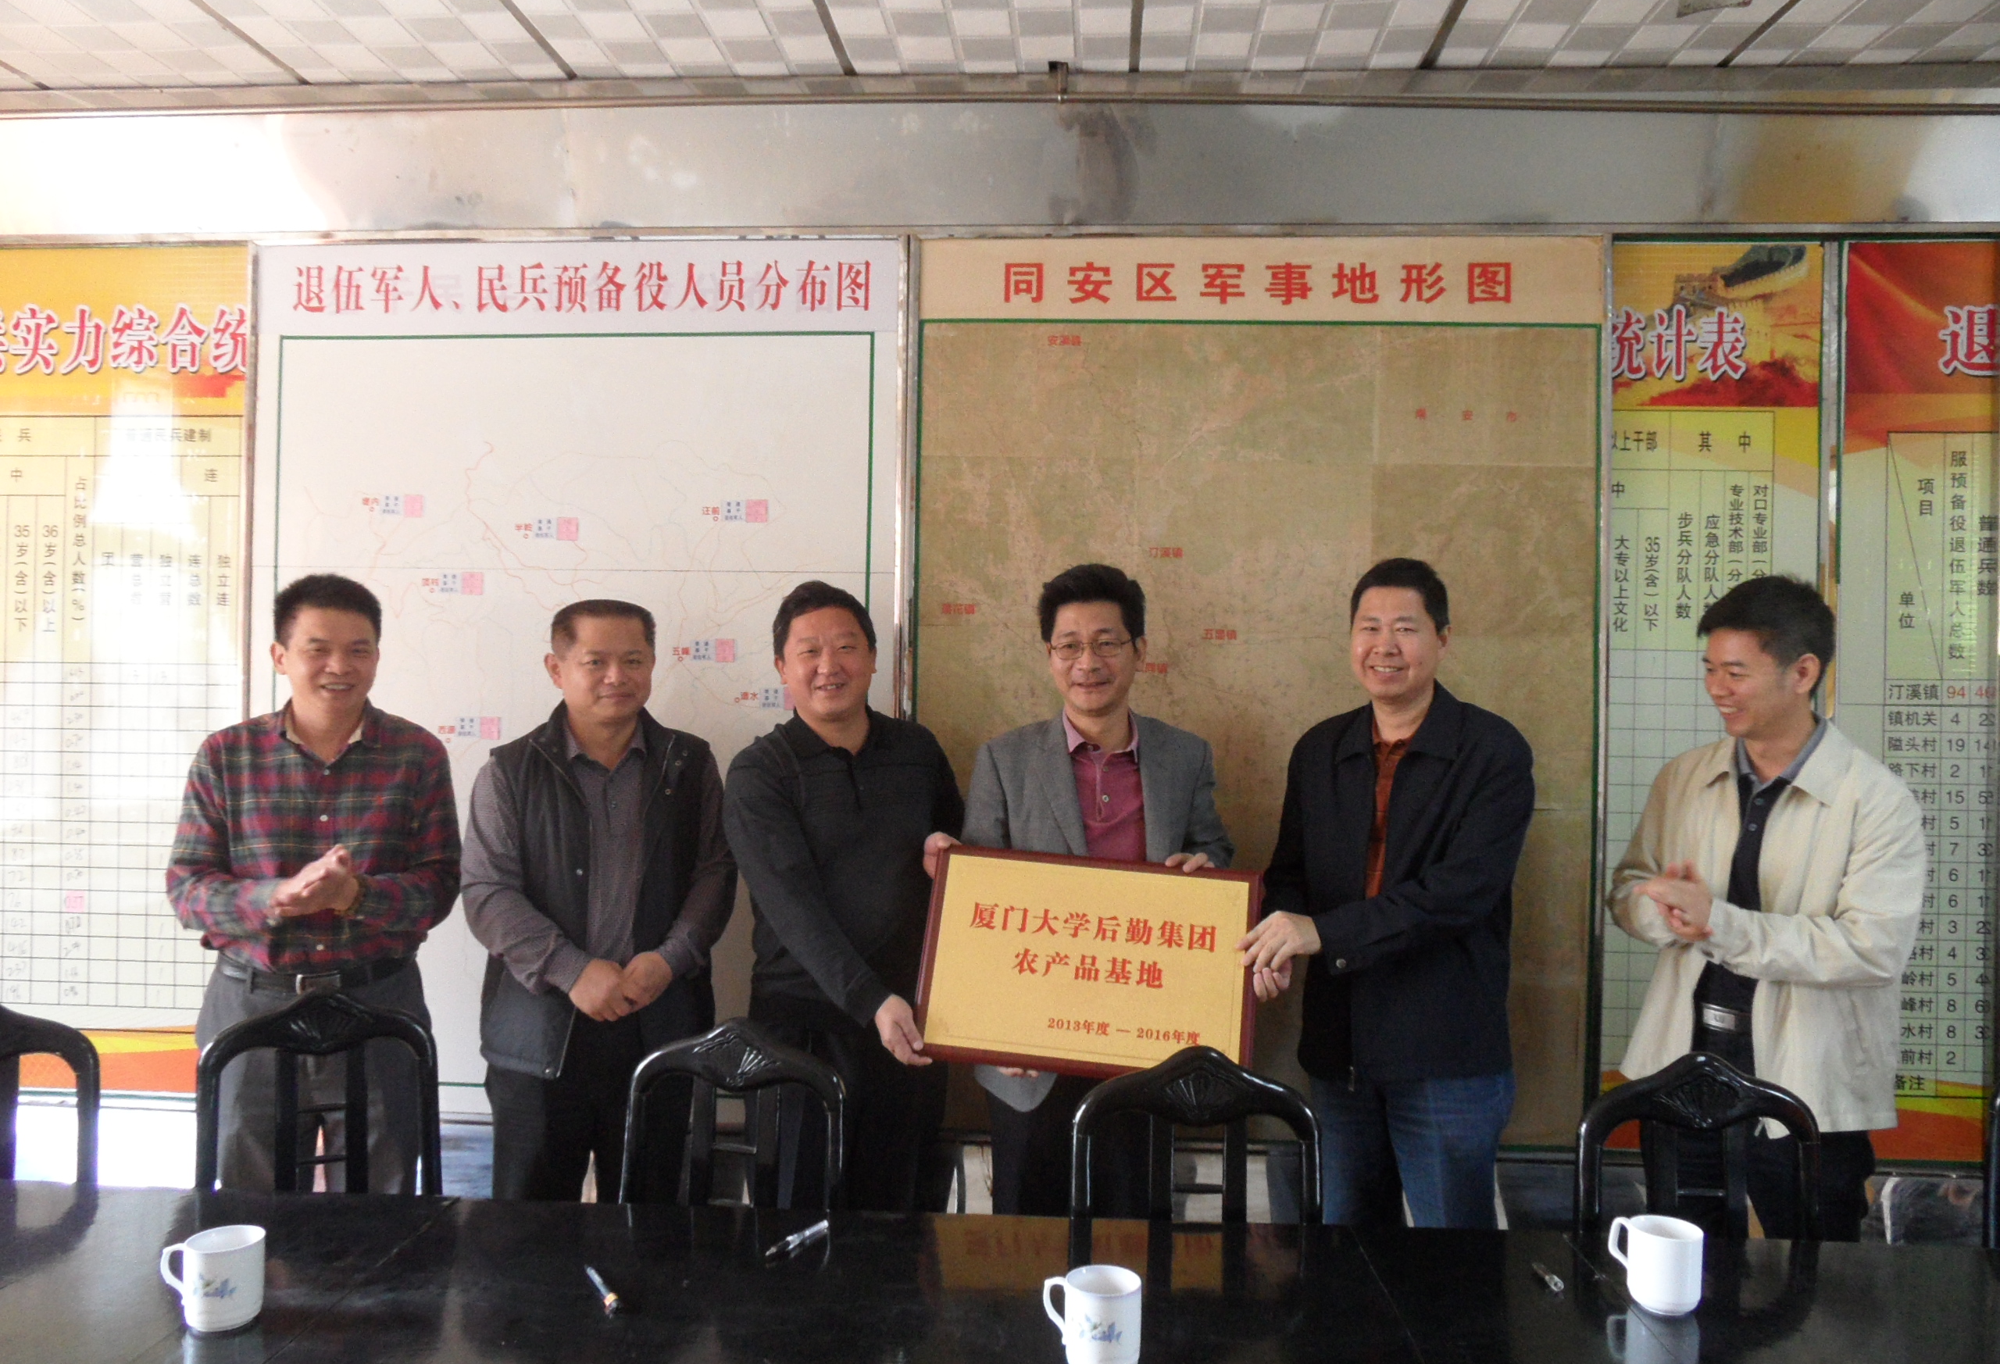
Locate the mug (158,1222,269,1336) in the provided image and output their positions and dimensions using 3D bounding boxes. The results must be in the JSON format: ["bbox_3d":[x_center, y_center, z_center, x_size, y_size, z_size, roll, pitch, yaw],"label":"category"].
[{"bbox_3d":[-0.865,0.657,1.524,0.104,0.087,0.079,1,1,-18],"label":"mug"}]

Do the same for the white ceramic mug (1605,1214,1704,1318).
[{"bbox_3d":[0.766,0.682,1.624,0.104,0.087,0.079,1,1,18],"label":"white ceramic mug"}]

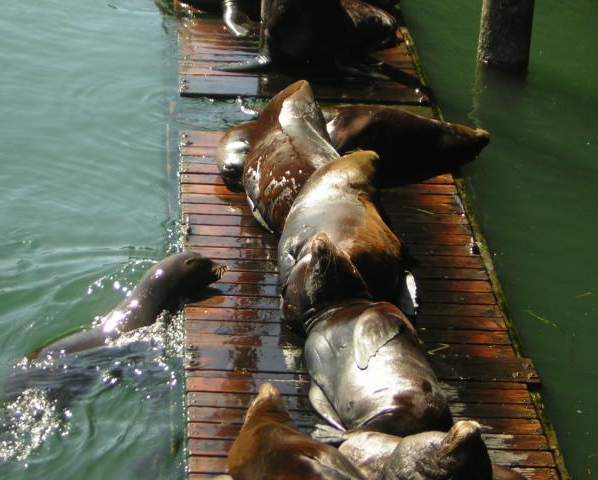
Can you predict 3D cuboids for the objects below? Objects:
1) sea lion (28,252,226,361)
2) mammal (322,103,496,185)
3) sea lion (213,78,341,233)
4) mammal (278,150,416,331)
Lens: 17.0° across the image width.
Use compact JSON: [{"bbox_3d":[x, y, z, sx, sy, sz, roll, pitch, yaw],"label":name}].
[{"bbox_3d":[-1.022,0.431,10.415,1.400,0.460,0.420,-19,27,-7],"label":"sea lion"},{"bbox_3d":[0.411,-0.631,12.023,1.550,0.500,0.540,2,23,-5],"label":"mammal"},{"bbox_3d":[-0.100,-0.538,11.622,0.660,0.580,1.450,8,24,9],"label":"sea lion"},{"bbox_3d":[0.265,-0.116,10.728,0.700,0.560,1.720,6,23,4],"label":"mammal"}]

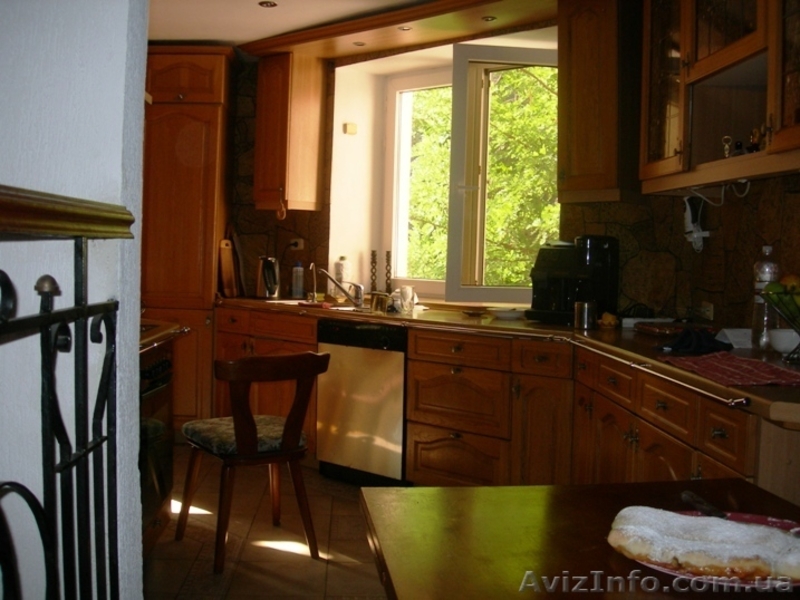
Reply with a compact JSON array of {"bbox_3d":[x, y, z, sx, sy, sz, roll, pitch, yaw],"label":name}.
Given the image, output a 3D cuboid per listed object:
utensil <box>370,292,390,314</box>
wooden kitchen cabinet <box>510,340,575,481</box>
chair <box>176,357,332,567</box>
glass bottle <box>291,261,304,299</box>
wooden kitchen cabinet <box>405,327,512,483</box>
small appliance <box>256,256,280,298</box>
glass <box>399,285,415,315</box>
[{"bbox_3d":[-0.096,0.018,4.430,0.100,0.105,0.090,4,4,41],"label":"utensil"},{"bbox_3d":[0.777,0.562,3.954,0.298,0.813,0.570,4,4,41],"label":"wooden kitchen cabinet"},{"bbox_3d":[-0.591,0.599,3.524,0.450,0.815,0.510,0,4,-30],"label":"chair"},{"bbox_3d":[-0.633,-0.127,5.420,0.085,0.235,0.075,4,4,41],"label":"glass bottle"},{"bbox_3d":[0.438,0.537,4.250,0.602,0.813,0.570,4,4,41],"label":"wooden kitchen cabinet"},{"bbox_3d":[-0.813,-0.140,5.450,0.140,0.255,0.180,0,4,-30],"label":"small appliance"},{"bbox_3d":[0.036,-0.006,4.338,0.073,0.142,0.073,2,3,0],"label":"glass"}]

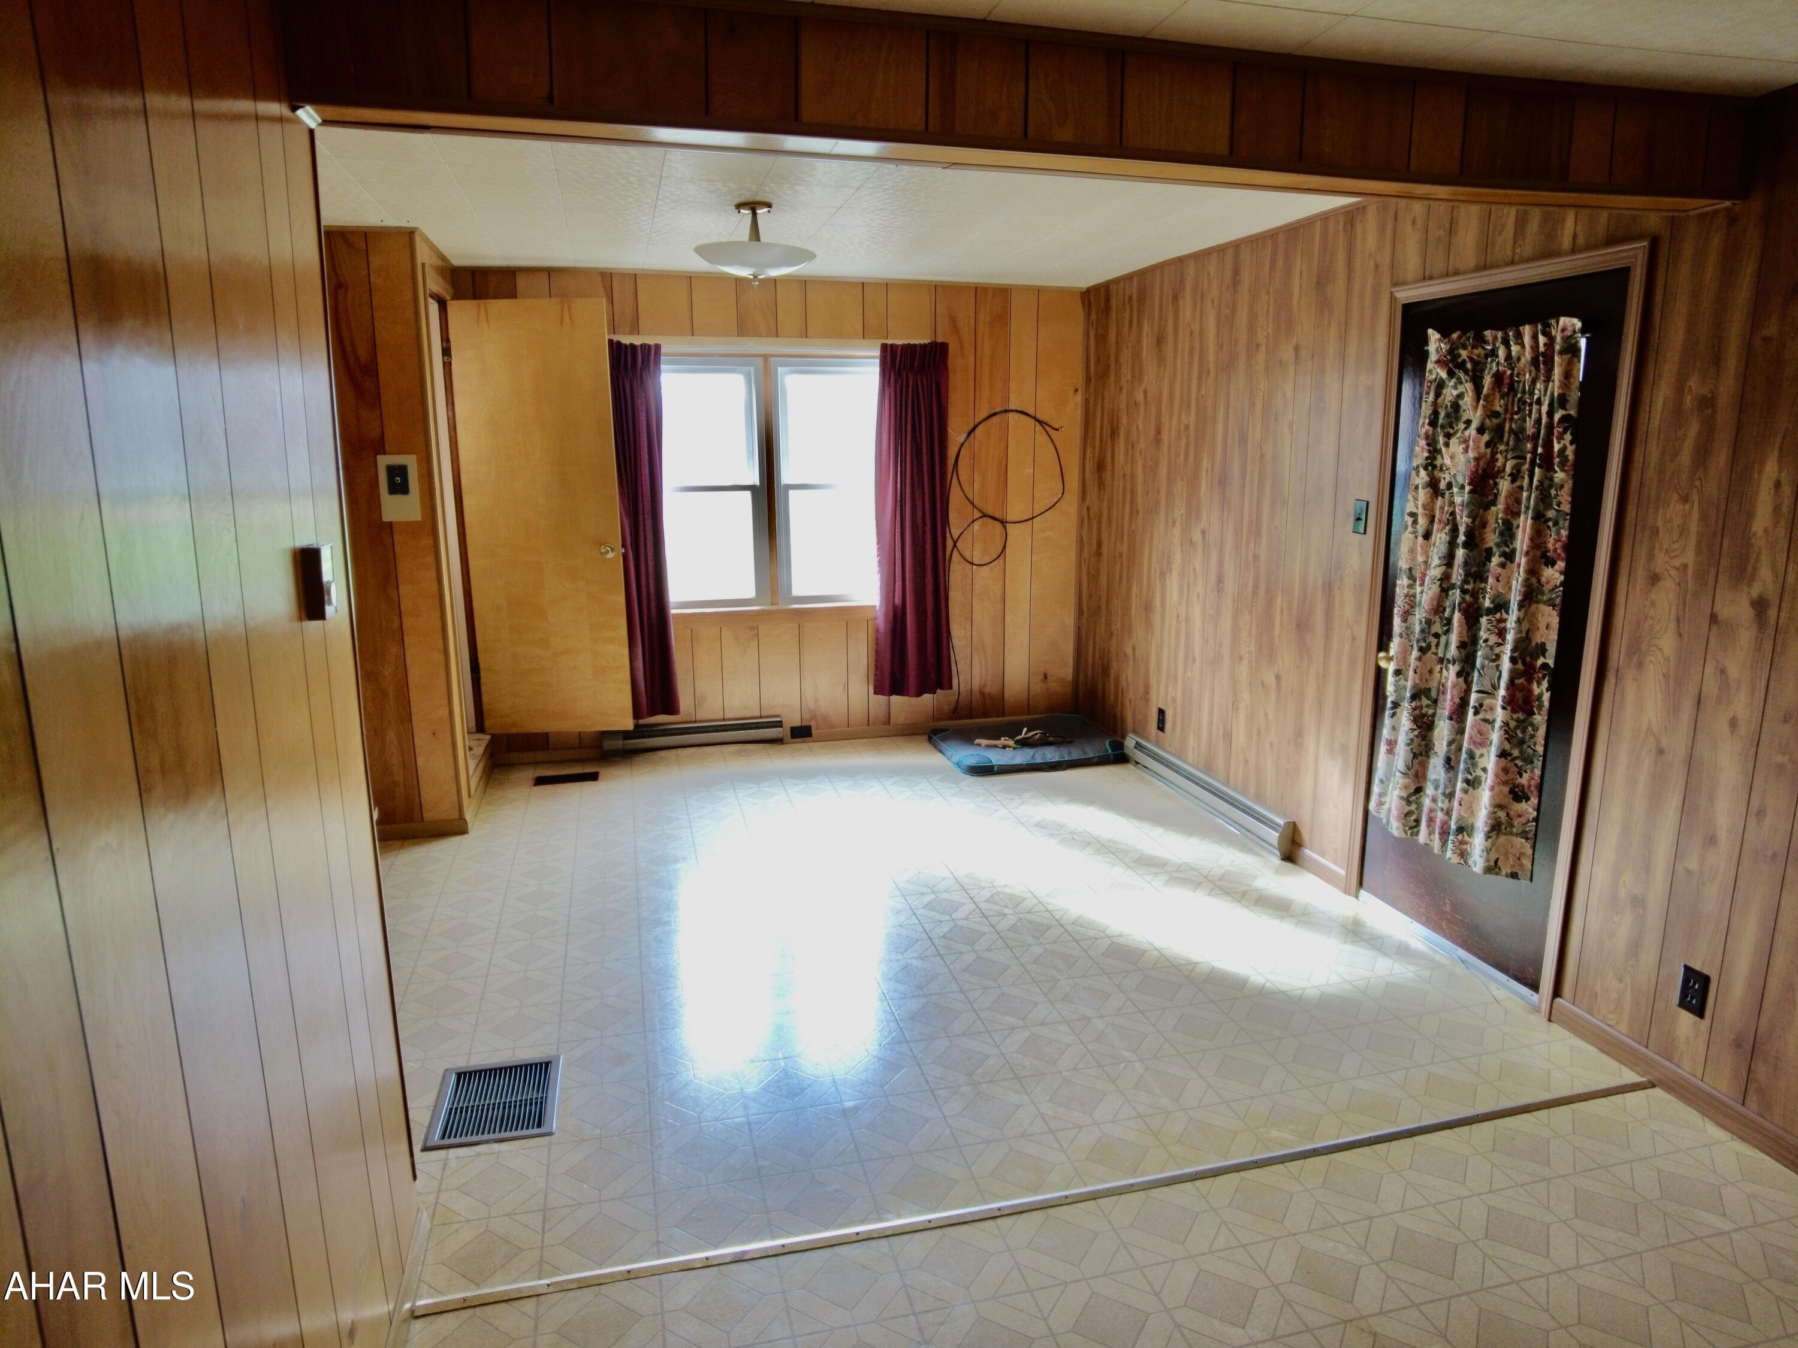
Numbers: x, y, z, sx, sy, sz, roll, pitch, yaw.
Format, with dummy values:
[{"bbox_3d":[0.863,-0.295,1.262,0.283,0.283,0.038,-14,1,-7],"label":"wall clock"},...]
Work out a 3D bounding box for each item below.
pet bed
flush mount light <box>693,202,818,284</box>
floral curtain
[{"bbox_3d":[0.692,0.372,5.609,0.910,0.090,0.720,-3,12,-14],"label":"pet bed"},{"bbox_3d":[-0.509,-1.518,3.686,0.425,0.265,0.425,-3,12,-14],"label":"flush mount light"},{"bbox_3d":[1.704,-0.228,3.059,0.100,1.560,0.680,-3,12,-14],"label":"floral curtain"}]

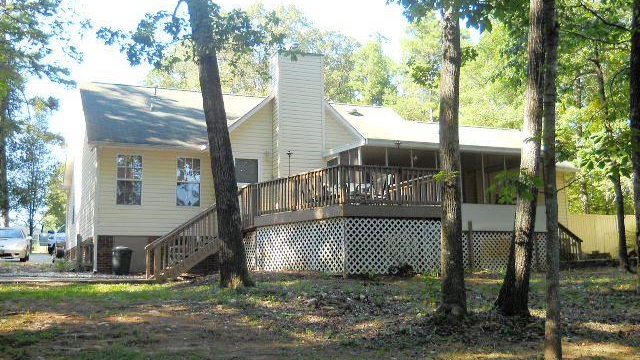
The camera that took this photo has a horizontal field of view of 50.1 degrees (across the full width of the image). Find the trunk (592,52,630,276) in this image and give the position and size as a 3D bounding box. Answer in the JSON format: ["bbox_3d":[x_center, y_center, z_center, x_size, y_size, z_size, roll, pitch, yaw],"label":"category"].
[{"bbox_3d":[9.523,-0.602,22.486,0.500,7.103,0.400,-7,-9,23],"label":"trunk"}]

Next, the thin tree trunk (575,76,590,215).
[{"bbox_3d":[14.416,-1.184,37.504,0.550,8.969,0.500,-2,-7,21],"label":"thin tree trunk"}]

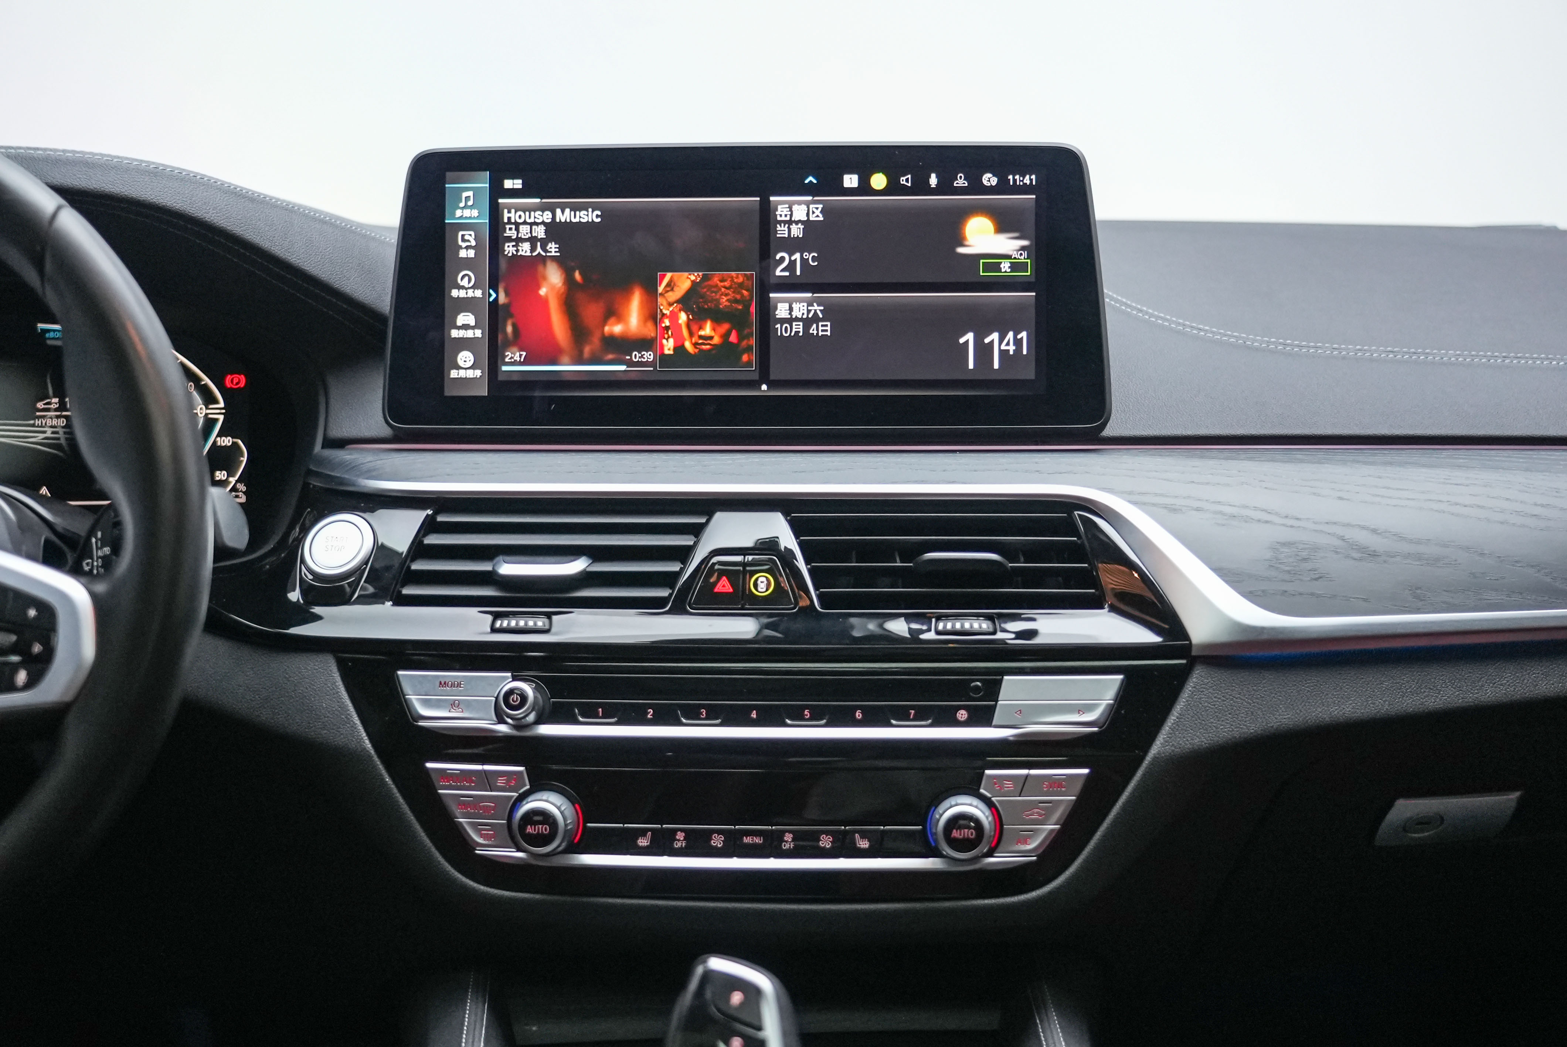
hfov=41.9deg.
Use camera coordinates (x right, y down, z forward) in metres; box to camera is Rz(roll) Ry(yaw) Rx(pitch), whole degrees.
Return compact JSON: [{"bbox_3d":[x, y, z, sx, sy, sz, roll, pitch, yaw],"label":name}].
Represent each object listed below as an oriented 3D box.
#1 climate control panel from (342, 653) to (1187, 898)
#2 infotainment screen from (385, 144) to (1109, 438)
[{"bbox_3d":[-0.009,0.119,0.965,0.397,0.117,0.045,0,-4,4],"label":"climate control panel"},{"bbox_3d":[-0.018,-0.114,1.007,0.351,0.141,0.033,0,-1,2],"label":"infotainment screen"}]

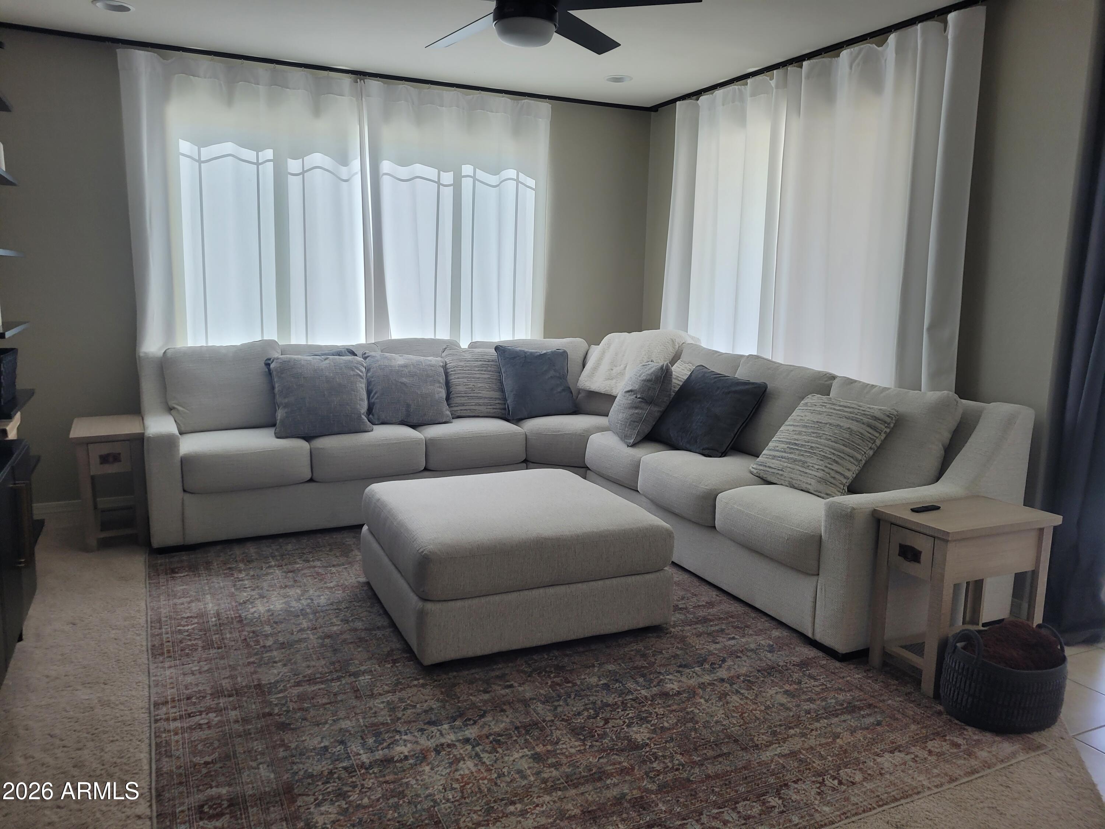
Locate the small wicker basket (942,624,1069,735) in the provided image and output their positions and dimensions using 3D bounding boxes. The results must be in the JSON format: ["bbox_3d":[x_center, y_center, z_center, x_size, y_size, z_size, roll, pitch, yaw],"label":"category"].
[{"bbox_3d":[1.545,0.877,2.845,0.395,0.266,0.350,-3,10,-26],"label":"small wicker basket"}]

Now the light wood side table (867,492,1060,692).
[{"bbox_3d":[1.524,0.662,3.116,0.574,0.608,0.337,-3,10,-26],"label":"light wood side table"}]

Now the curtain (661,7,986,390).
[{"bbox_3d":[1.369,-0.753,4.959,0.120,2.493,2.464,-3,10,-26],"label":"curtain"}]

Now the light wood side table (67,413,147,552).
[{"bbox_3d":[-2.404,0.366,4.543,0.337,0.608,0.574,-3,10,-26],"label":"light wood side table"}]

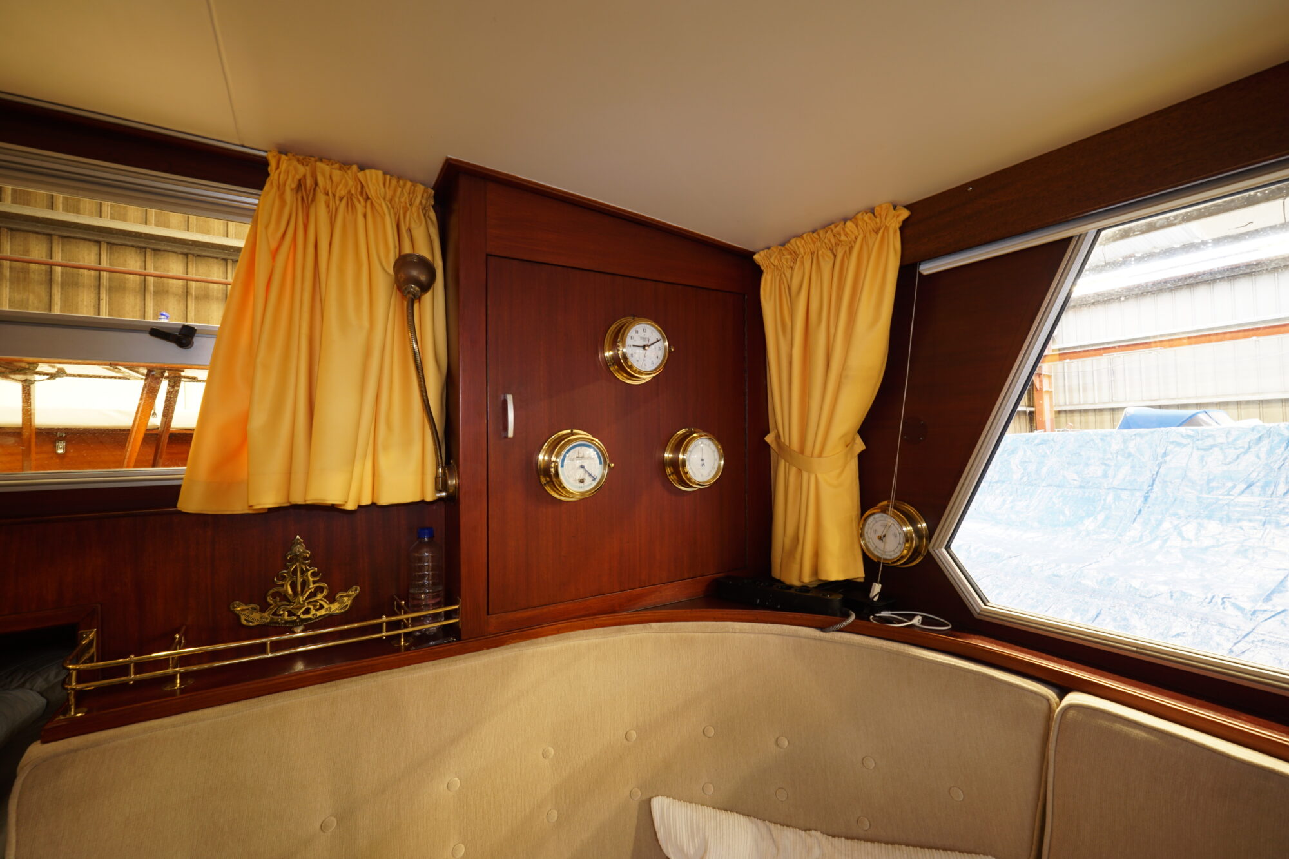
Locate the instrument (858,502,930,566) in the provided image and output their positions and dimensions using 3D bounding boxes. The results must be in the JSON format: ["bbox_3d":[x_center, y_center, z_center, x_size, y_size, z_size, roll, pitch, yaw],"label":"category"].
[{"bbox_3d":[0.534,0.228,1.166,0.054,0.150,0.150,-8,4,-29],"label":"instrument"}]

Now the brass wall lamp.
[{"bbox_3d":[-0.426,-0.100,1.042,0.110,0.485,0.085,0,0,-30],"label":"brass wall lamp"}]

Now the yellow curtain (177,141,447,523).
[{"bbox_3d":[-0.590,-0.180,0.999,0.420,0.635,0.085,0,0,-30],"label":"yellow curtain"}]

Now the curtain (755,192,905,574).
[{"bbox_3d":[0.424,-0.035,1.215,0.110,0.815,0.400,0,0,-30],"label":"curtain"}]

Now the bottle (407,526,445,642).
[{"bbox_3d":[-0.427,0.296,1.055,0.065,0.210,0.065,0,0,-30],"label":"bottle"}]

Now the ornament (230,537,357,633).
[{"bbox_3d":[-0.648,0.290,1.006,0.200,0.180,0.025,0,0,-30],"label":"ornament"}]

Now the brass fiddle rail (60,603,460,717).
[{"bbox_3d":[-0.619,0.358,0.936,0.555,0.080,0.125,0,0,-30],"label":"brass fiddle rail"}]

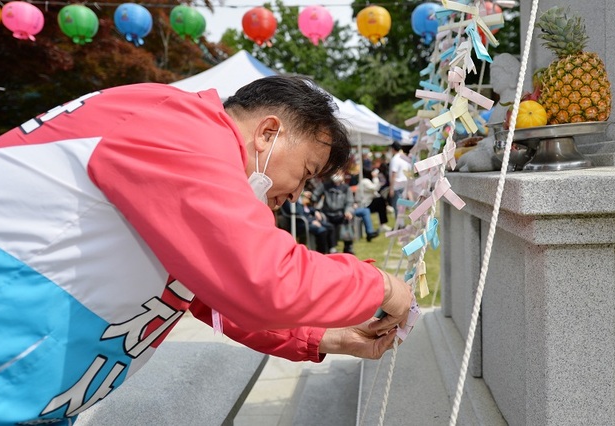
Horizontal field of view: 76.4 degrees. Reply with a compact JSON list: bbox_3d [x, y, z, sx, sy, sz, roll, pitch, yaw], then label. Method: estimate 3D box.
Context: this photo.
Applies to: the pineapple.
[{"bbox_3d":[0.661,-0.359,0.970,0.147,0.295,0.142,1,7,34],"label":"pineapple"}]

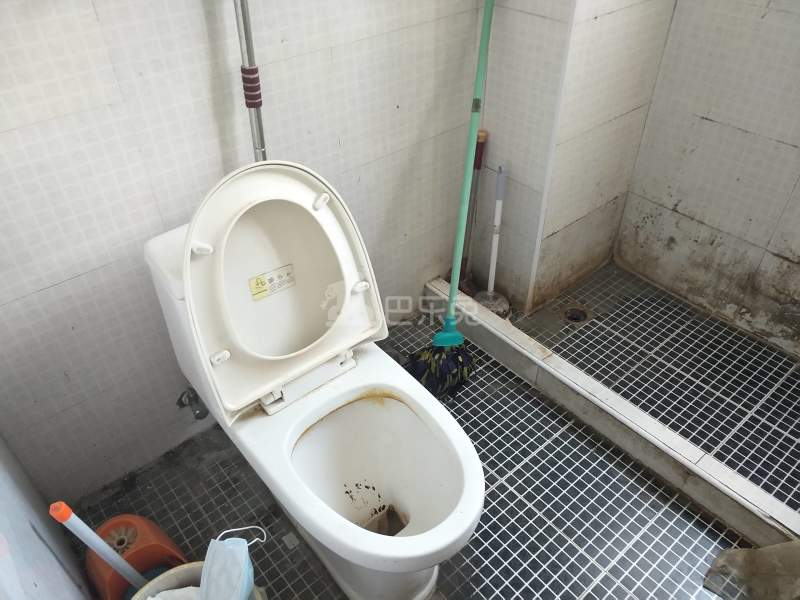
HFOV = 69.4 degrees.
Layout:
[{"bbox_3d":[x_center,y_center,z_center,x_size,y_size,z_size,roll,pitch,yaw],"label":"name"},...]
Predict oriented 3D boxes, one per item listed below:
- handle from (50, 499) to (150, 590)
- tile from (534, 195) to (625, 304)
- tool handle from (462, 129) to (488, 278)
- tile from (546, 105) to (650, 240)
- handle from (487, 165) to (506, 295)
[{"bbox_3d":[-0.523,0.465,1.048,0.024,0.279,0.024,-37,30,-20],"label":"handle"},{"bbox_3d":[0.600,-0.159,1.919,0.443,0.288,0.012,-28,45,-29],"label":"tile"},{"bbox_3d":[0.228,-0.281,1.819,0.028,0.506,0.028,-22,41,-33],"label":"tool handle"},{"bbox_3d":[0.587,-0.387,1.733,0.441,0.296,0.012,-28,45,-29],"label":"tile"},{"bbox_3d":[0.296,-0.201,1.770,0.022,0.436,0.022,-24,40,-32],"label":"handle"}]

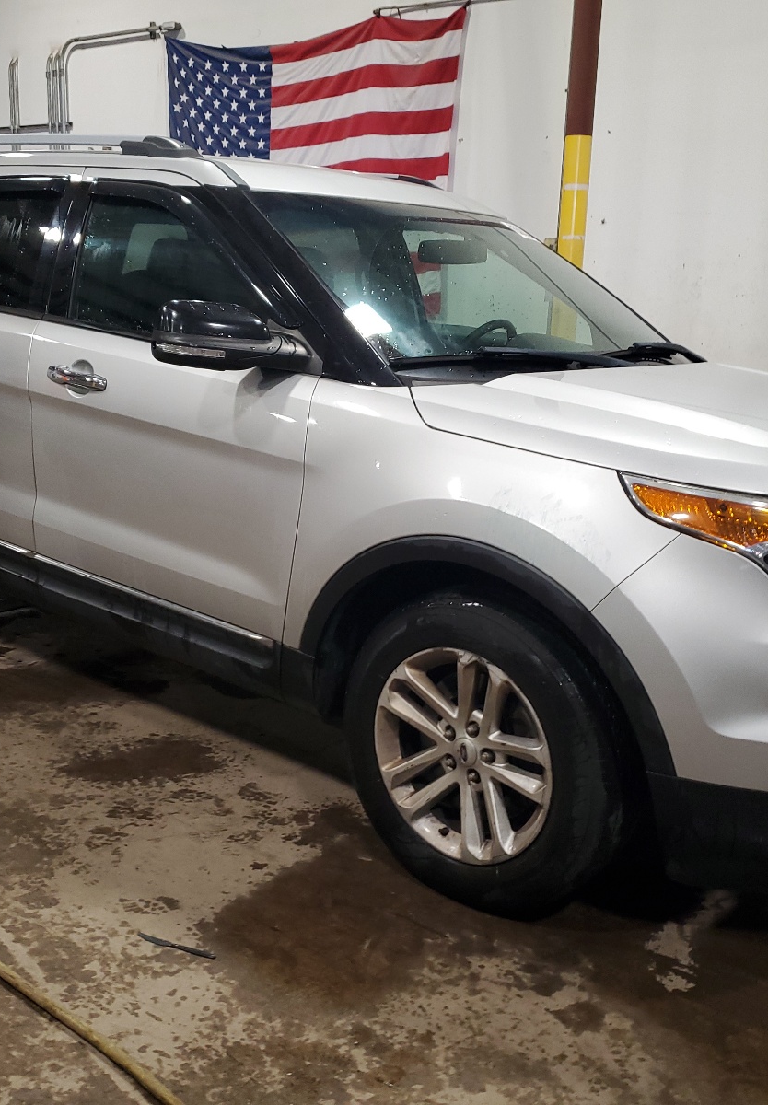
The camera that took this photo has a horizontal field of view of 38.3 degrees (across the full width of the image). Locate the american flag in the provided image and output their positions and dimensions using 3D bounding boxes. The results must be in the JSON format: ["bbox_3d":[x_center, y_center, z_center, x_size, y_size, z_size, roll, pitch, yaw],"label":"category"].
[{"bbox_3d":[-0.799,-3.485,10.088,3.500,2.450,0.120,13,17,36],"label":"american flag"}]

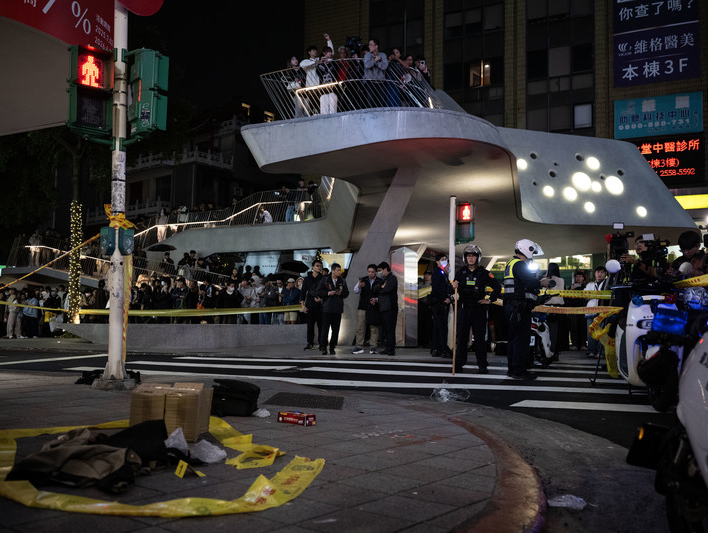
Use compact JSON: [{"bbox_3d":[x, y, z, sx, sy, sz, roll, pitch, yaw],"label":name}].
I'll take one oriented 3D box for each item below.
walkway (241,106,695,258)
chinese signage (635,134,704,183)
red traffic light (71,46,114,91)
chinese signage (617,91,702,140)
[{"bbox_3d":[2.750,-1.850,16.200,9.400,2.900,6.800,-1,-4,25],"label":"walkway"},{"bbox_3d":[14.599,-5.007,32.793,3.768,2.208,0.250,-1,-4,27],"label":"chinese signage"},{"bbox_3d":[-2.325,-1.763,6.100,0.320,0.350,0.210,2,-3,-37],"label":"red traffic light"},{"bbox_3d":[14.487,-7.176,32.851,3.854,1.855,0.250,-1,-4,27],"label":"chinese signage"}]

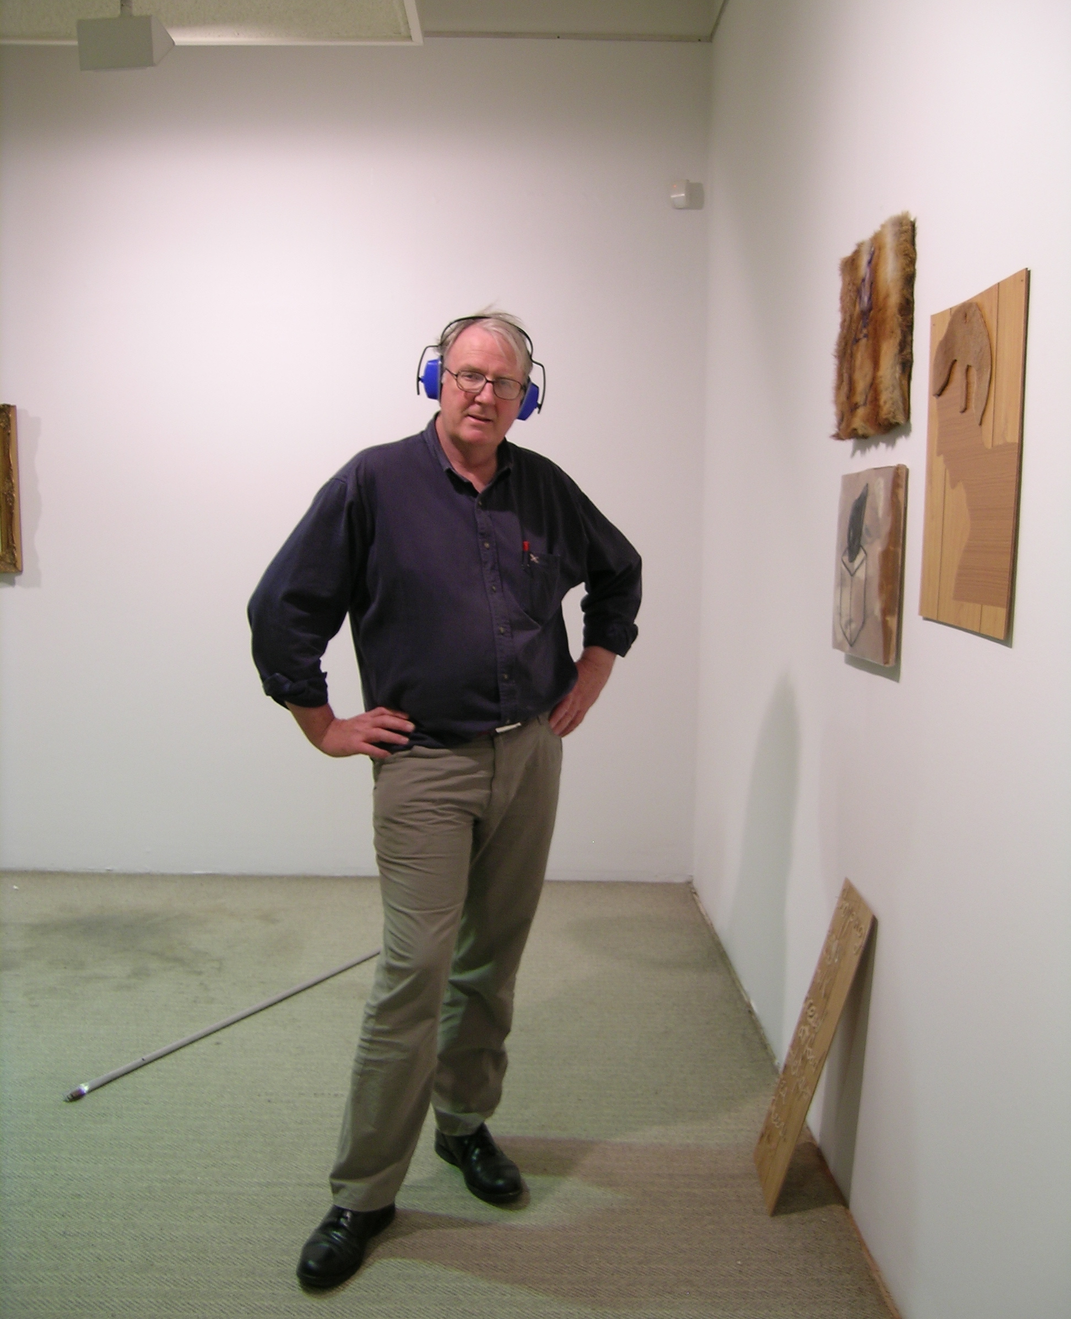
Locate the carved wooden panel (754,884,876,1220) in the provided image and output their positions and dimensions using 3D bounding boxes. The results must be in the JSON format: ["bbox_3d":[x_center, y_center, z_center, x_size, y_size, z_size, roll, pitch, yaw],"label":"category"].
[{"bbox_3d":[0.577,0.802,2.407,0.013,0.678,0.194,14,11,-3],"label":"carved wooden panel"}]

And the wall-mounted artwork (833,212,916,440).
[{"bbox_3d":[0.649,-0.618,2.210,0.024,0.370,0.463,0,7,-1],"label":"wall-mounted artwork"}]

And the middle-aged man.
[{"bbox_3d":[-0.180,0.231,2.308,0.750,1.815,0.430,-2,8,-21],"label":"middle-aged man"}]

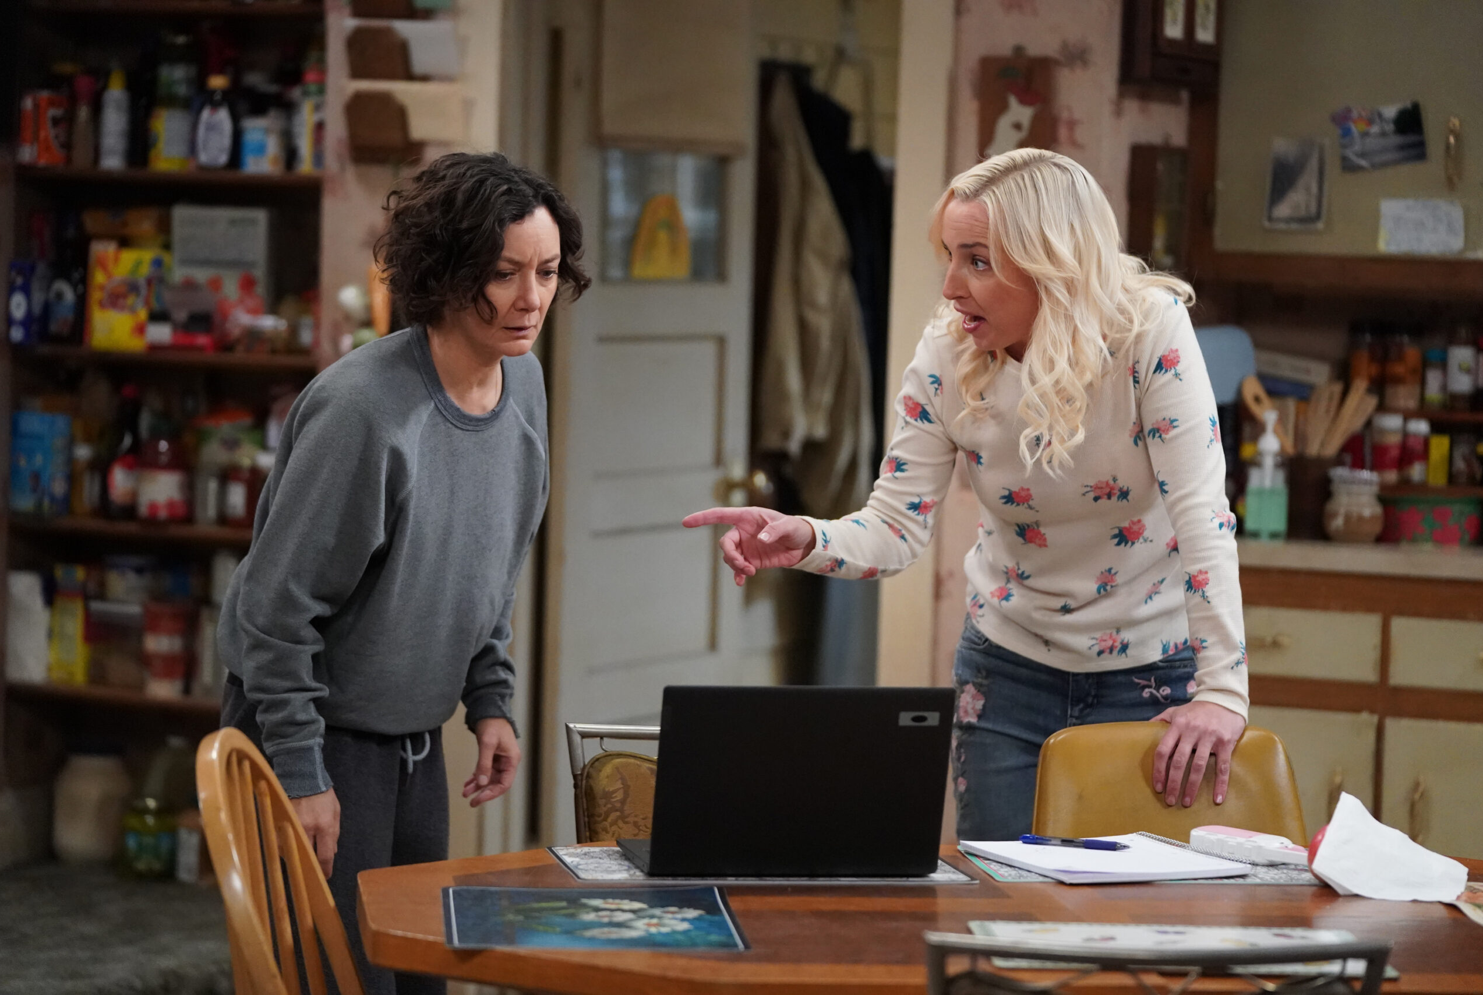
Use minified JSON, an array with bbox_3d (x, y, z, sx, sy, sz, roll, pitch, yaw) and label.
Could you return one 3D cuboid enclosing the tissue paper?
[{"bbox_3d":[0.732,0.392,5.073,0.175,0.110,0.120,2,4,8],"label":"tissue paper"}]

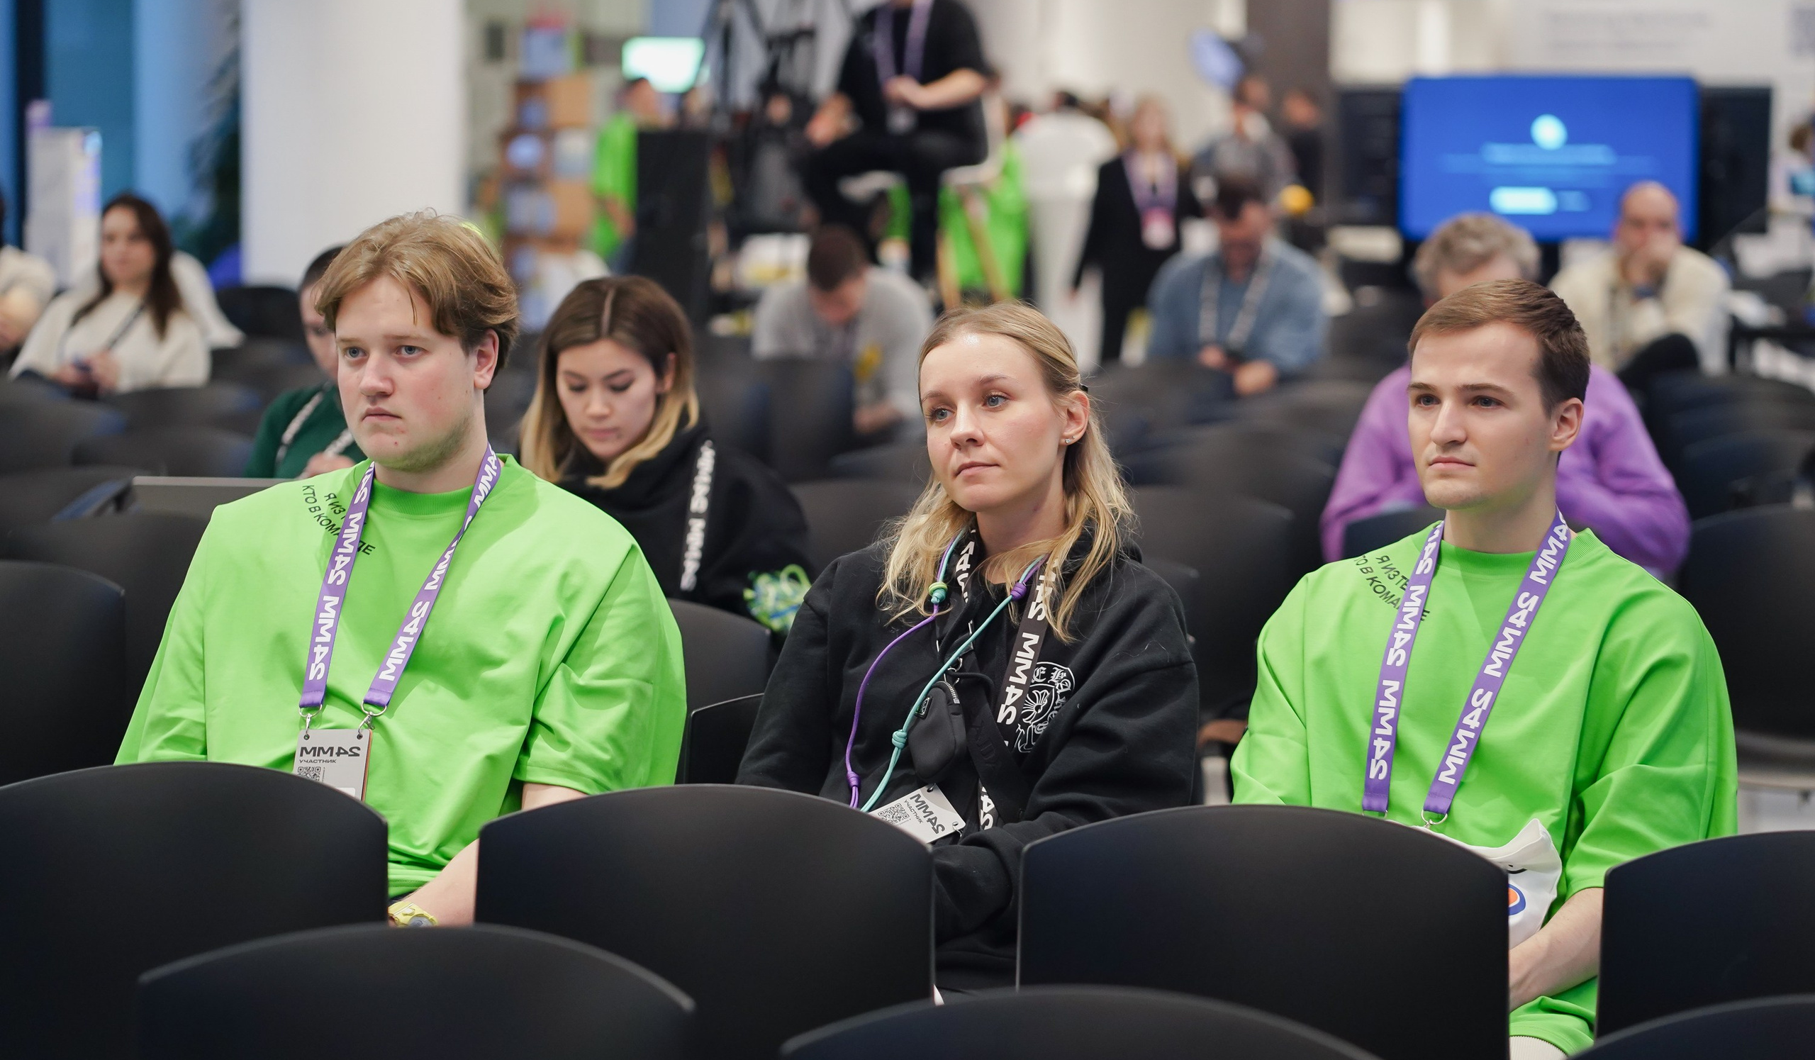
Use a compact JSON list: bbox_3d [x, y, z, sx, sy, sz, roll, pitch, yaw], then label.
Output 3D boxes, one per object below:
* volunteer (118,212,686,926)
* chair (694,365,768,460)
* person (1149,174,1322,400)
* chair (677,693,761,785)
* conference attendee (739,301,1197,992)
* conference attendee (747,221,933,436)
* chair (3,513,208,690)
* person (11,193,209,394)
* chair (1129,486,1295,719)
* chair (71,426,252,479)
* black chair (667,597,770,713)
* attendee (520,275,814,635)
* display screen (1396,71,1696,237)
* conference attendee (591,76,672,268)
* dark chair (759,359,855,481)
[{"bbox_3d":[-0.544,0.331,4.428,0.580,1.340,0.800,2,5,19],"label":"volunteer"},{"bbox_3d":[-0.625,0.006,10.957,0.480,0.800,0.530,2,5,13],"label":"chair"},{"bbox_3d":[0.899,-0.328,12.000,0.540,1.310,0.800,1,5,7],"label":"person"},{"bbox_3d":[-0.044,0.596,4.336,0.490,0.830,0.540,1,5,15],"label":"chair"},{"bbox_3d":[0.015,0.383,4.220,0.530,1.220,0.820,2,5,14],"label":"conference attendee"},{"bbox_3d":[-0.181,-0.233,11.526,0.520,1.180,0.880,1,5,10],"label":"conference attendee"},{"bbox_3d":[-1.262,0.386,6.507,0.480,0.800,0.530,2,5,13],"label":"chair"},{"bbox_3d":[-2.163,-0.265,11.400,0.540,1.240,0.840,2,5,14],"label":"person"},{"bbox_3d":[0.371,0.371,6.811,0.490,0.830,0.540,1,5,13],"label":"chair"},{"bbox_3d":[-1.607,0.193,8.707,0.480,0.800,0.530,2,5,13],"label":"chair"},{"bbox_3d":[-0.423,0.520,5.172,0.490,0.830,0.540,1,5,13],"label":"black chair"},{"bbox_3d":[-0.332,0.281,5.649,0.500,1.220,0.850,1,5,15],"label":"attendee"},{"bbox_3d":[2.875,-1.667,19.200,1.320,0.745,0.070,0,5,2],"label":"display screen"},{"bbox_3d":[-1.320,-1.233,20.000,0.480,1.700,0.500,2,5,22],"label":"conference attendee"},{"bbox_3d":[-0.393,-0.032,11.254,0.490,0.830,0.540,1,5,13],"label":"dark chair"}]

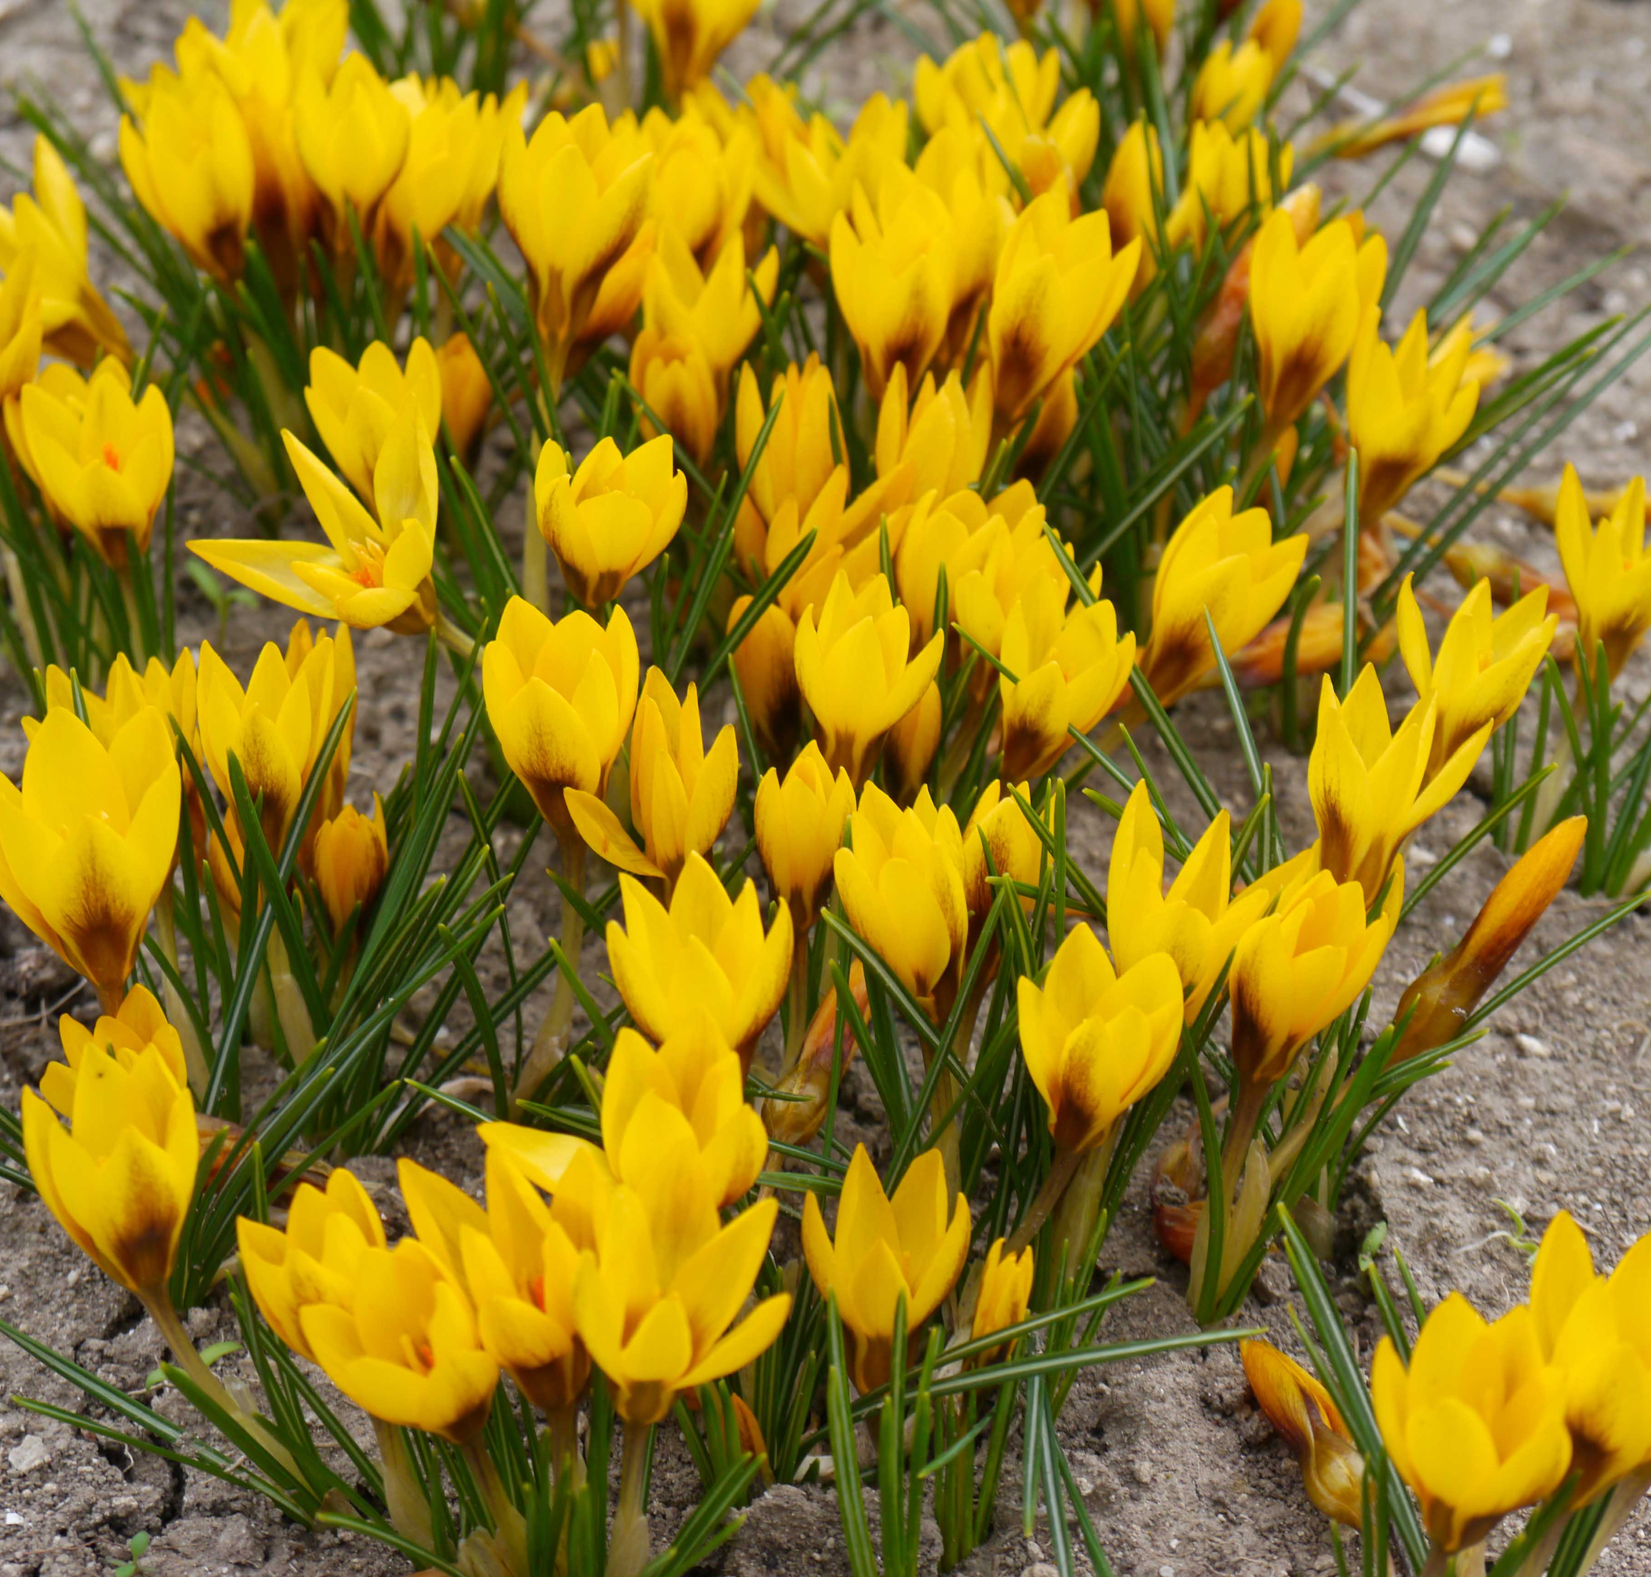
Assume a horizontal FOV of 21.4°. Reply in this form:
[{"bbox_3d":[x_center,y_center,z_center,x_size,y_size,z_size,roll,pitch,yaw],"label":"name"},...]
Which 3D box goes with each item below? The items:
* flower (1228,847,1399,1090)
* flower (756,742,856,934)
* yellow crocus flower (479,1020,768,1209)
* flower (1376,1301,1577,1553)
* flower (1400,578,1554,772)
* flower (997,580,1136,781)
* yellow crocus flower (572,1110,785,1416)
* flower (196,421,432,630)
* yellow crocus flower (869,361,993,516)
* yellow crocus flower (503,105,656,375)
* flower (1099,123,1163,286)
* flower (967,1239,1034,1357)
[{"bbox_3d":[0.079,0.032,0.706,0.025,0.039,0.025,15,31,-9],"label":"flower"},{"bbox_3d":[-0.003,0.010,0.740,0.018,0.034,0.017,0,35,0],"label":"flower"},{"bbox_3d":[-0.029,0.057,0.672,0.036,0.034,0.030,-2,32,1],"label":"yellow crocus flower"},{"bbox_3d":[0.091,0.093,0.618,0.029,0.036,0.029,3,32,-2],"label":"flower"},{"bbox_3d":[0.106,-0.016,0.740,0.024,0.037,0.022,15,35,-10],"label":"flower"},{"bbox_3d":[0.049,-0.019,0.893,0.026,0.043,0.026,8,38,-6],"label":"flower"},{"bbox_3d":[-0.023,0.072,0.625,0.030,0.047,0.029,6,36,-5],"label":"yellow crocus flower"},{"bbox_3d":[-0.094,-0.043,0.803,0.043,0.032,0.035,-21,49,14],"label":"flower"},{"bbox_3d":[0.023,-0.071,0.961,0.025,0.041,0.025,4,38,-3],"label":"yellow crocus flower"},{"bbox_3d":[-0.047,-0.099,0.815,0.029,0.052,0.028,3,36,-2],"label":"yellow crocus flower"},{"bbox_3d":[0.068,-0.125,0.945,0.017,0.039,0.017,-3,32,2],"label":"flower"},{"bbox_3d":[0.025,0.077,0.650,0.010,0.024,0.009,8,36,-6],"label":"flower"}]

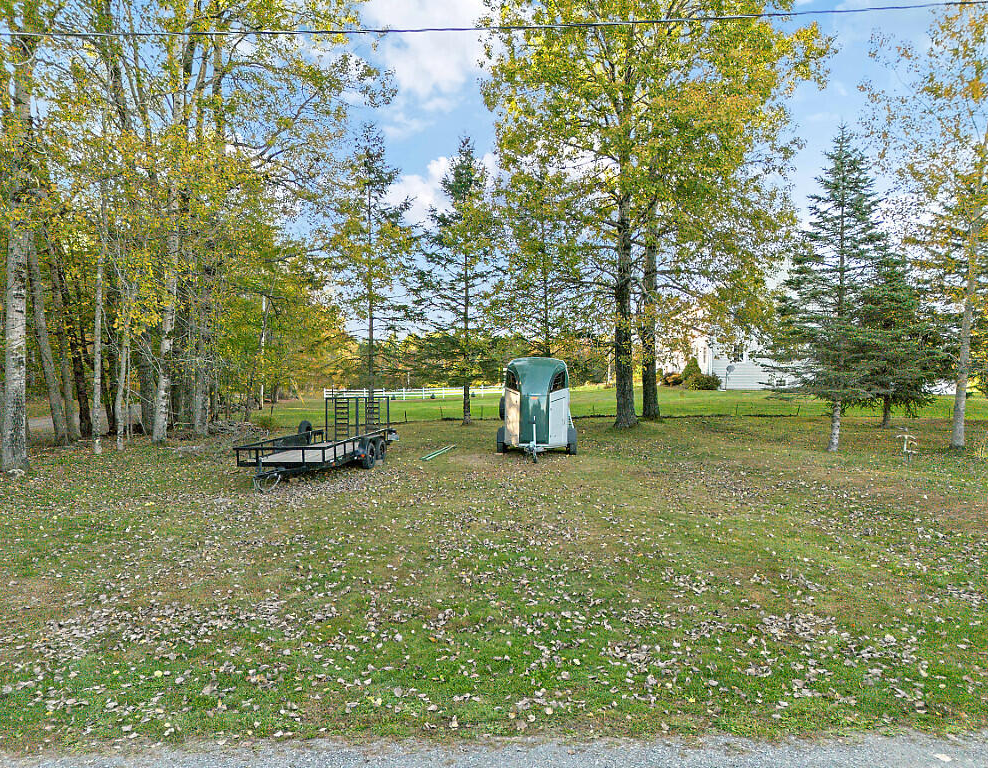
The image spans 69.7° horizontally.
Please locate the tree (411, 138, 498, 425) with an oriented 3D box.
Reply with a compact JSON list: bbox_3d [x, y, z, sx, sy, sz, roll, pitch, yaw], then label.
[{"bbox_3d":[-1.750,-5.050,34.800,4.600,14.100,4.600,0,0,0],"label":"tree"}]

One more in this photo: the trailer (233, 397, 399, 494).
[{"bbox_3d":[-4.130,1.190,16.300,2.300,1.670,6.200,0,0,6],"label":"trailer"}]

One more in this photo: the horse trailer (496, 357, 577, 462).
[{"bbox_3d":[1.180,0.650,19.900,2.220,2.740,4.100,0,0,7],"label":"horse trailer"}]

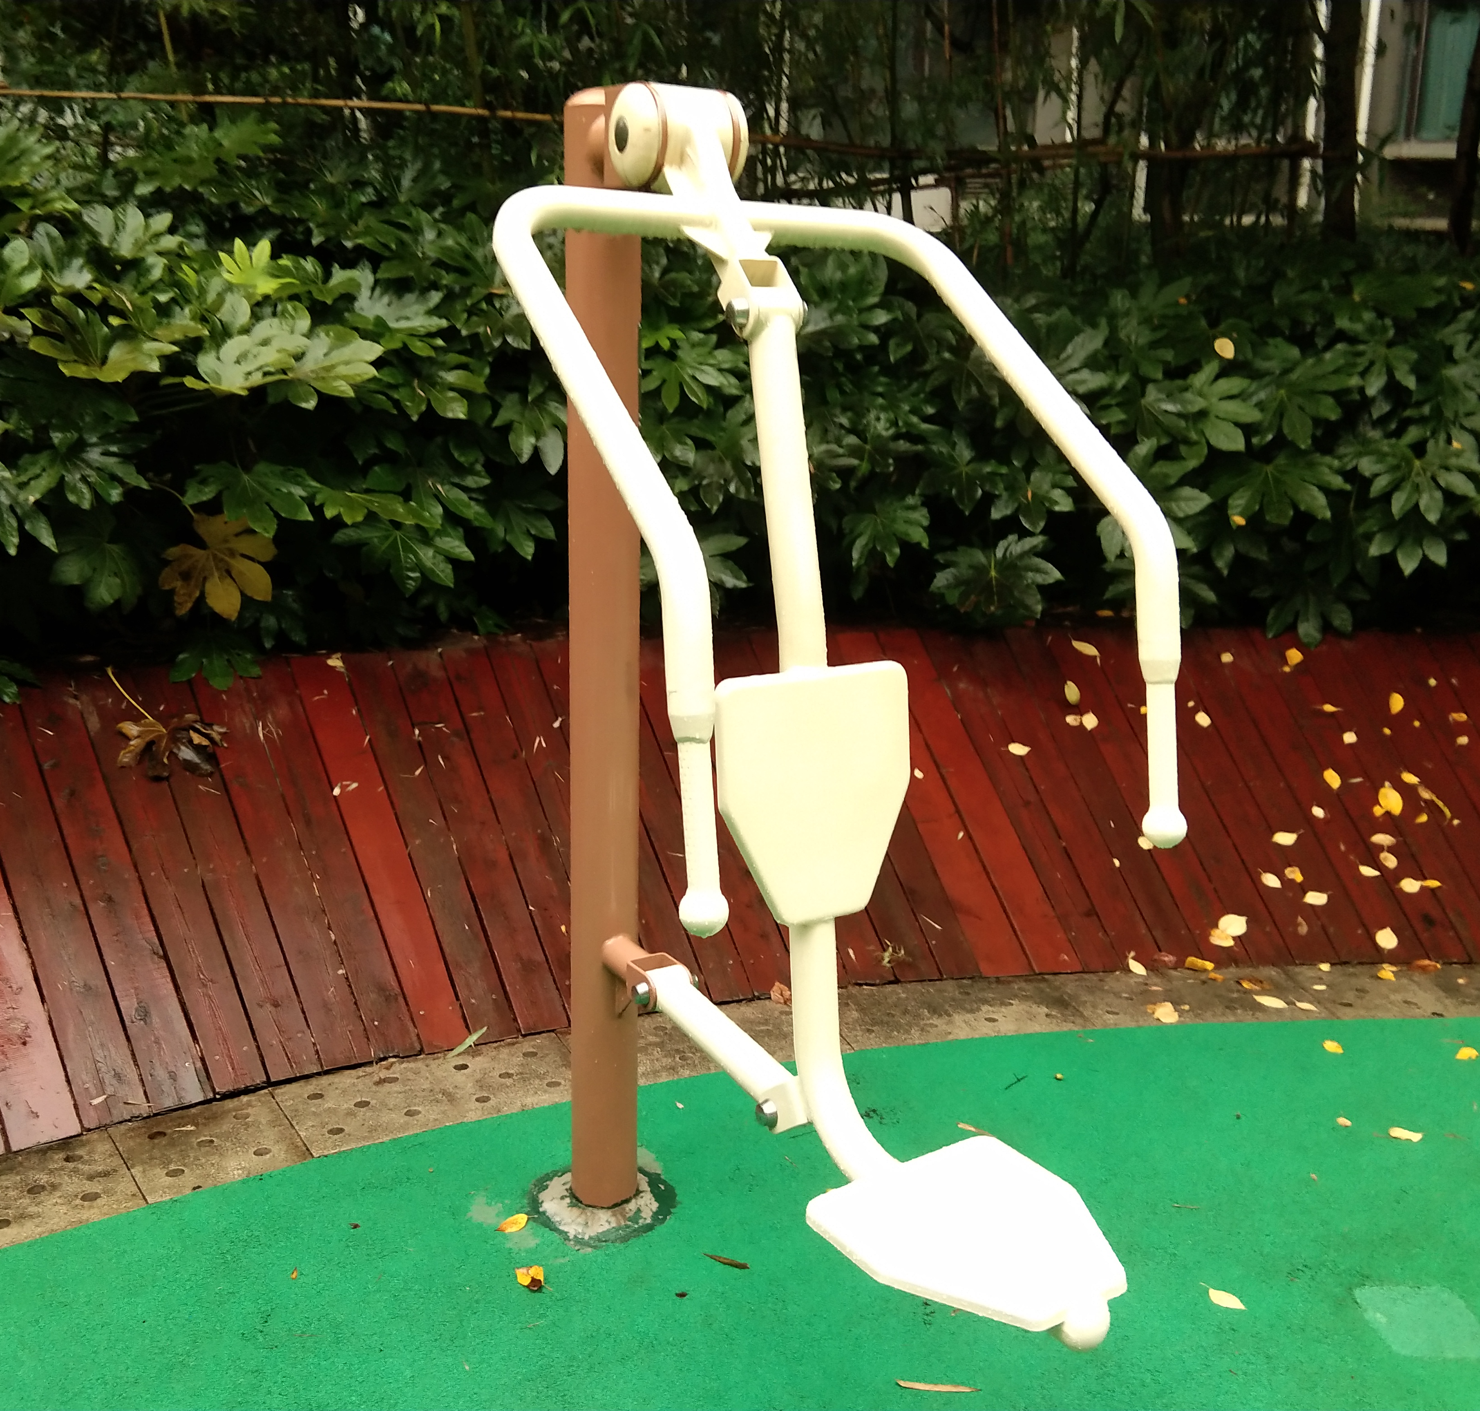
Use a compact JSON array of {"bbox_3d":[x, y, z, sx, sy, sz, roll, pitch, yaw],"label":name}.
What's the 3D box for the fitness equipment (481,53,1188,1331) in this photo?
[{"bbox_3d":[0.079,0.105,2.256,0.720,1.830,1.292,-7,17,-30],"label":"fitness equipment"}]

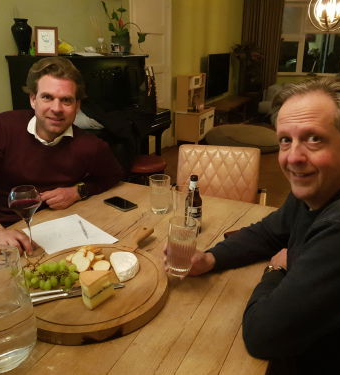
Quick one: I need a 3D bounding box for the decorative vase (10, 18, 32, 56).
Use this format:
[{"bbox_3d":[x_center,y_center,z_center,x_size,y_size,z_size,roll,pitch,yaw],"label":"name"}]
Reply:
[{"bbox_3d":[-1.150,-1.161,2.900,0.157,0.272,0.157,8,21,22],"label":"decorative vase"}]

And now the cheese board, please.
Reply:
[{"bbox_3d":[-0.170,0.232,1.057,0.402,0.030,0.576,8,20,22],"label":"cheese board"}]

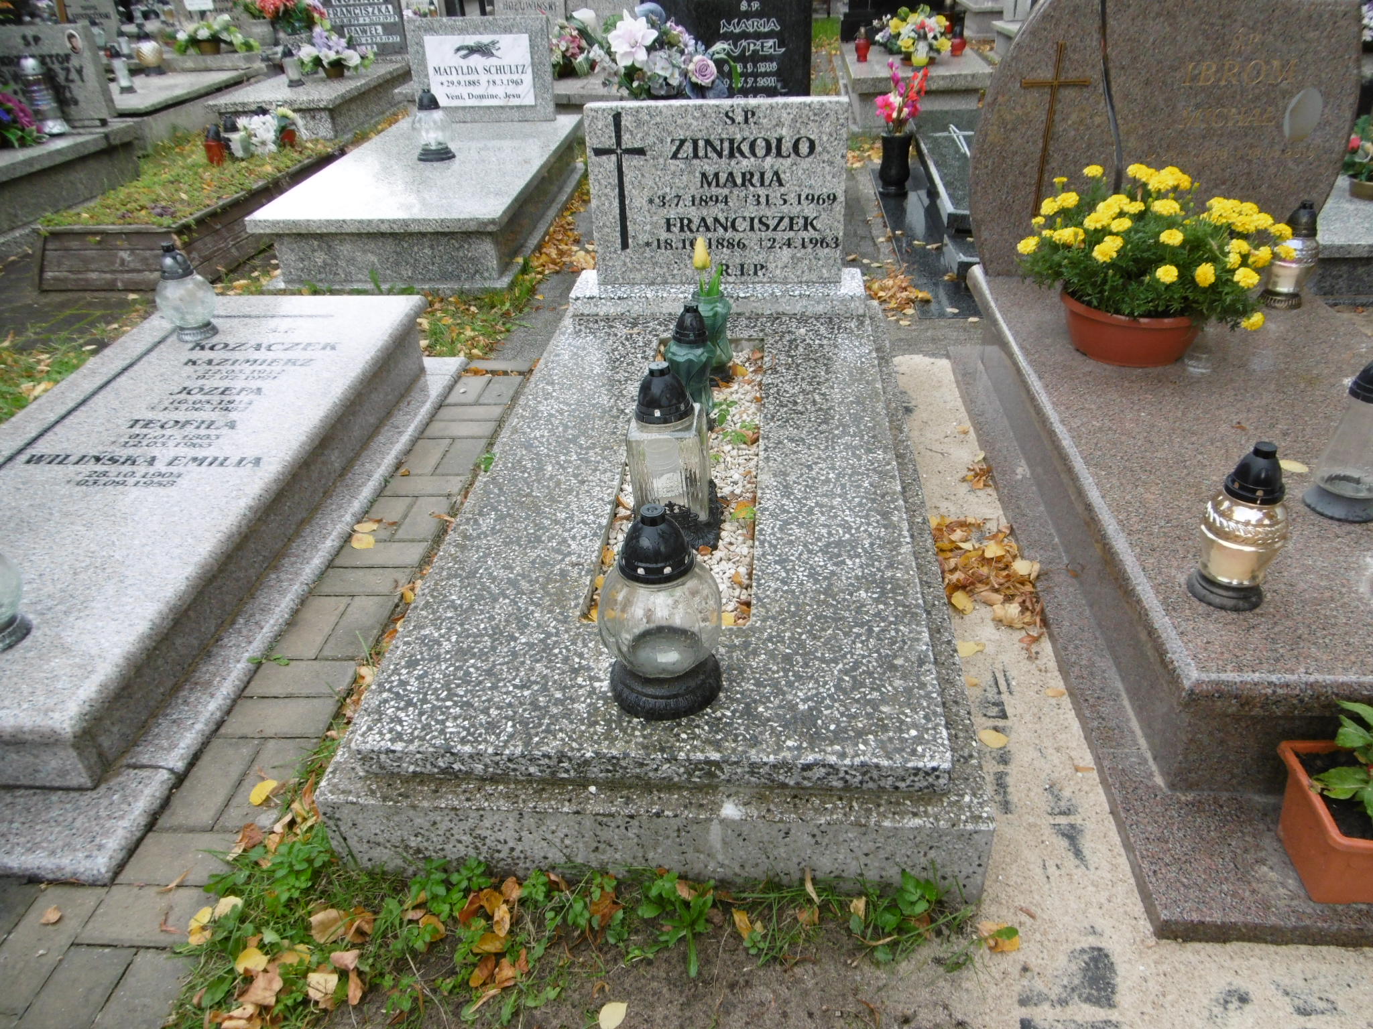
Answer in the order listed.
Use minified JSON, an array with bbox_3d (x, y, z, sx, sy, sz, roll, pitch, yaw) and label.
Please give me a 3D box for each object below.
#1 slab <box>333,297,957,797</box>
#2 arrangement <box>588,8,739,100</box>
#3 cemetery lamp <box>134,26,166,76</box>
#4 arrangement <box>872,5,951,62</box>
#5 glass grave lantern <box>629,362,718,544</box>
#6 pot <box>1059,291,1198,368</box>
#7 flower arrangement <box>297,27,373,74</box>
[{"bbox_3d":[0.017,-0.107,1.990,0.815,0.055,1.670,0,33,6],"label":"slab"},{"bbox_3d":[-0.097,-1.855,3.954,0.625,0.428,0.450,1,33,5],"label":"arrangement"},{"bbox_3d":[-4.009,-3.479,7.116,0.200,0.312,0.200,1,33,5],"label":"cemetery lamp"},{"bbox_3d":[1.402,-2.975,5.896,0.480,0.315,0.360,1,33,5],"label":"arrangement"},{"bbox_3d":[-0.024,-0.126,1.772,0.155,0.330,0.155,1,33,5],"label":"glass grave lantern"},{"bbox_3d":[0.978,-0.426,2.082,0.305,0.126,0.305,0,33,6],"label":"pot"},{"bbox_3d":[-2.474,-3.269,6.733,0.520,0.309,0.360,1,33,5],"label":"flower arrangement"}]

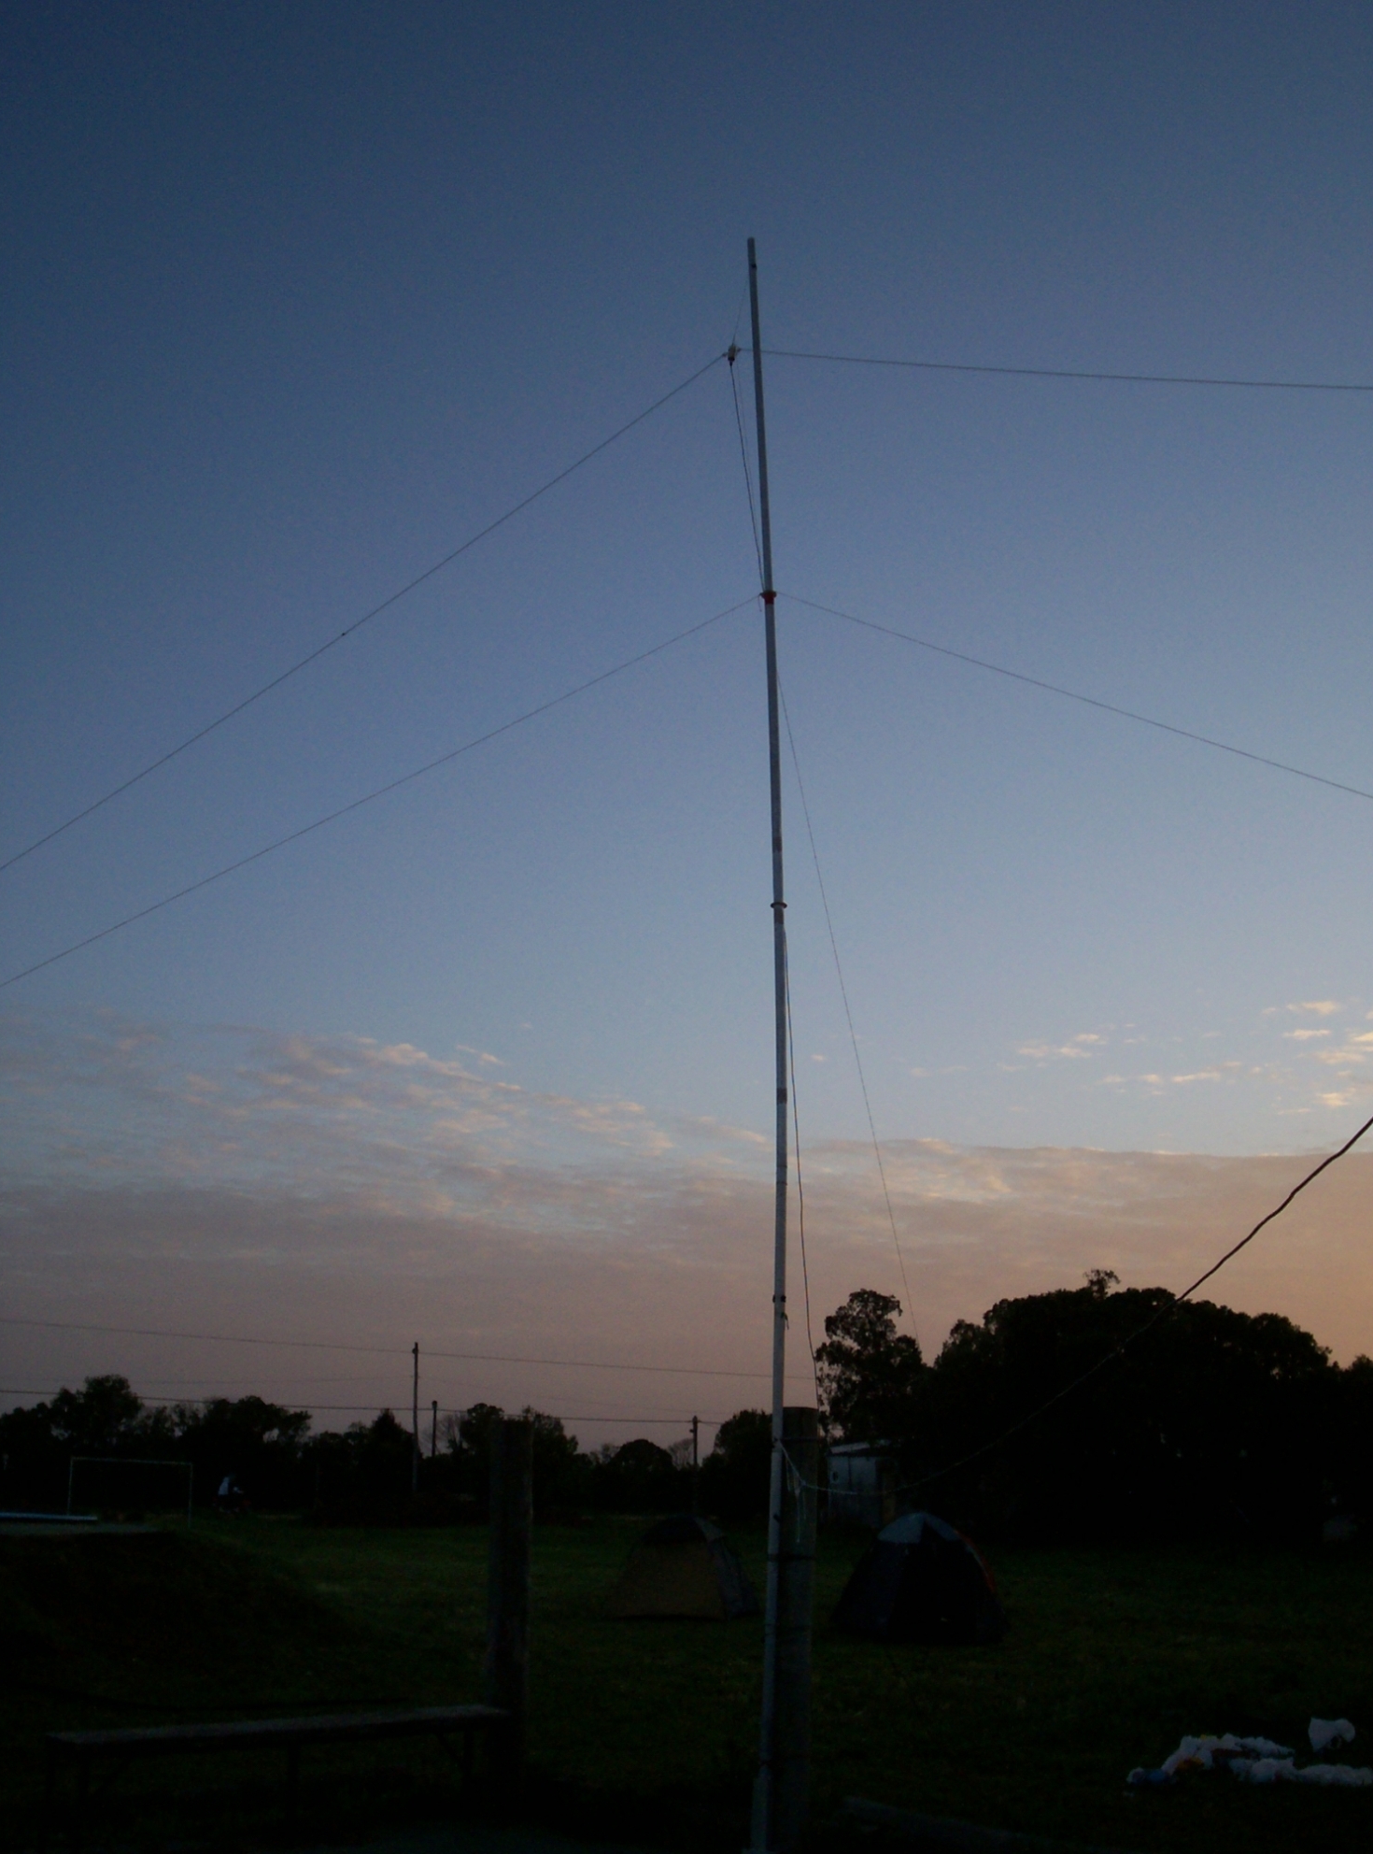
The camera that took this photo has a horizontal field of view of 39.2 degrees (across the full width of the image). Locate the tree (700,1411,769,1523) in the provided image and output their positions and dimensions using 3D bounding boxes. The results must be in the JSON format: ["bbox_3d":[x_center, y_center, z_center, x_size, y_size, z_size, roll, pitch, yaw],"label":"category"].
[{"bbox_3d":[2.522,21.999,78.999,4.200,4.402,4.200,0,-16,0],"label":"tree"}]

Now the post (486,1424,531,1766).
[{"bbox_3d":[-0.974,3.671,10.550,0.200,1.932,0.200,0,-16,0],"label":"post"}]

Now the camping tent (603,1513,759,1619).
[{"bbox_3d":[-0.025,8.087,24.516,1.500,1.240,1.750,-4,-17,13],"label":"camping tent"}]

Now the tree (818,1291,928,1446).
[{"bbox_3d":[6.380,16.096,65.094,4.300,7.694,4.300,0,-16,0],"label":"tree"}]

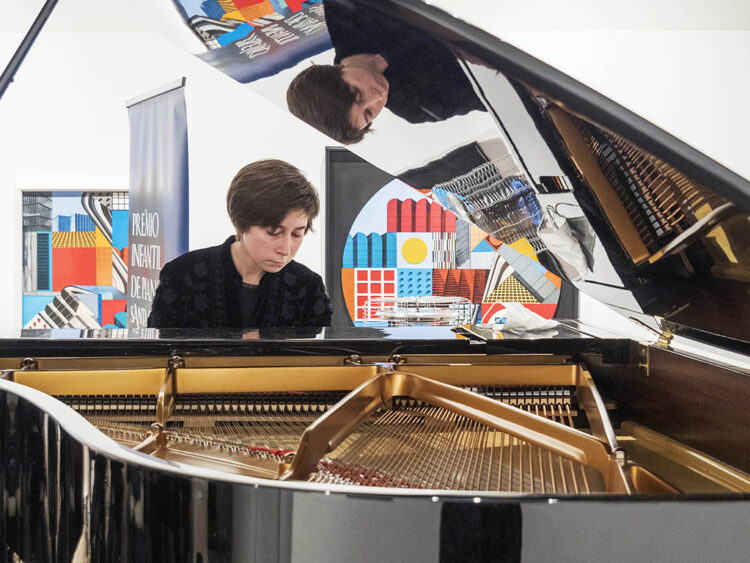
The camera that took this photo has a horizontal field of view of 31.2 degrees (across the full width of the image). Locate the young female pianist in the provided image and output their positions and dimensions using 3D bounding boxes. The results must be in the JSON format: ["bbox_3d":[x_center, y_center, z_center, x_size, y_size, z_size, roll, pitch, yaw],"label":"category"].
[{"bbox_3d":[-0.310,0.390,3.120,0.500,1.320,0.720,0,2,-9],"label":"young female pianist"}]

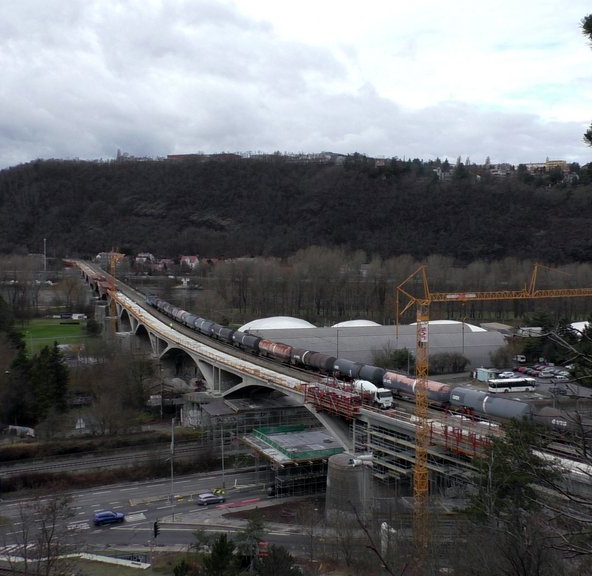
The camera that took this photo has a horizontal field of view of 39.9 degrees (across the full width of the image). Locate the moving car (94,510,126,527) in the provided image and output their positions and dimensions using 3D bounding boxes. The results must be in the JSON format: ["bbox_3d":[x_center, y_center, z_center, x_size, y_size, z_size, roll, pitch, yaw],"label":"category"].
[{"bbox_3d":[-27.250,33.572,119.290,4.250,1.500,1.800,-1,3,-29],"label":"moving car"}]

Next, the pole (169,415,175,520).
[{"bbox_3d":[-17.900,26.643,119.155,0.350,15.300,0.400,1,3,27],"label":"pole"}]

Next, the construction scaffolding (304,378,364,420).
[{"bbox_3d":[5.587,17.062,123.000,2.300,3.600,15.300,-1,3,-26],"label":"construction scaffolding"}]

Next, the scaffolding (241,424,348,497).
[{"bbox_3d":[-1.061,30.789,146.791,13.000,6.600,20.000,-2,4,-27],"label":"scaffolding"}]

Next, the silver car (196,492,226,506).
[{"bbox_3d":[-13.743,34.248,132.940,4.400,1.480,1.800,-2,4,-29],"label":"silver car"}]

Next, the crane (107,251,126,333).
[{"bbox_3d":[-75.039,1.679,338.729,5.000,37.500,24.000,-1,4,-21],"label":"crane"}]

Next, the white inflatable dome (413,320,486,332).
[{"bbox_3d":[57.068,17.469,324.386,44.000,9.500,36.000,-1,4,-12],"label":"white inflatable dome"}]

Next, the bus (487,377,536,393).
[{"bbox_3d":[58.865,26.450,220.692,12.200,3.150,2.550,-1,2,-14],"label":"bus"}]

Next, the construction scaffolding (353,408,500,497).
[{"bbox_3d":[19.156,25.305,118.140,6.500,11.200,25.000,-2,5,-32],"label":"construction scaffolding"}]

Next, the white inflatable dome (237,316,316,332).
[{"bbox_3d":[-6.709,16.542,330.566,37.000,10.000,38.000,-1,4,-12],"label":"white inflatable dome"}]

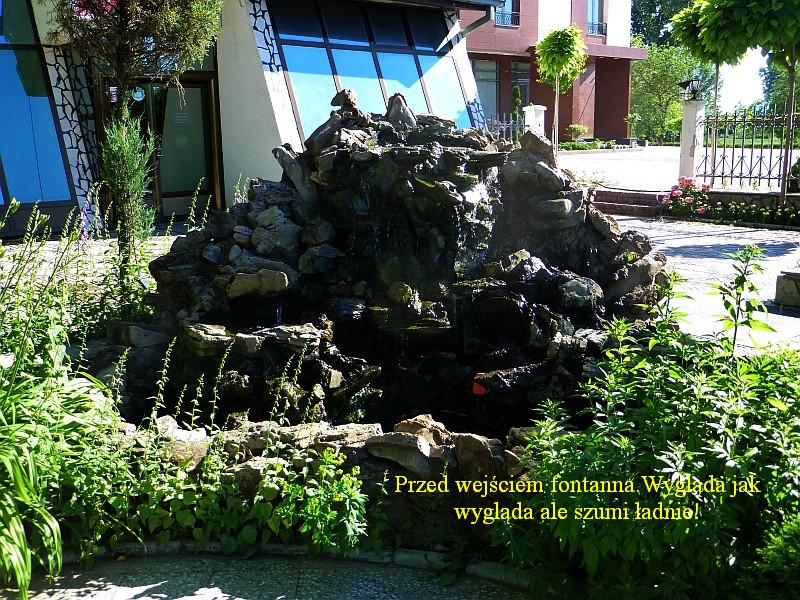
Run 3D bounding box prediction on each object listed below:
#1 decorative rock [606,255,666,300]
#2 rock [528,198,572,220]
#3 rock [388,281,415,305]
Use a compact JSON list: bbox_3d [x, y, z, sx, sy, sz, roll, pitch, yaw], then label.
[{"bbox_3d":[1.445,-0.137,4.800,0.363,0.249,0.280,3,13,17],"label":"decorative rock"},{"bbox_3d":[1.006,-0.605,5.250,0.288,0.134,0.220,1,12,11],"label":"rock"},{"bbox_3d":[0.009,-0.047,4.900,0.159,0.136,0.150,-1,12,0],"label":"rock"}]

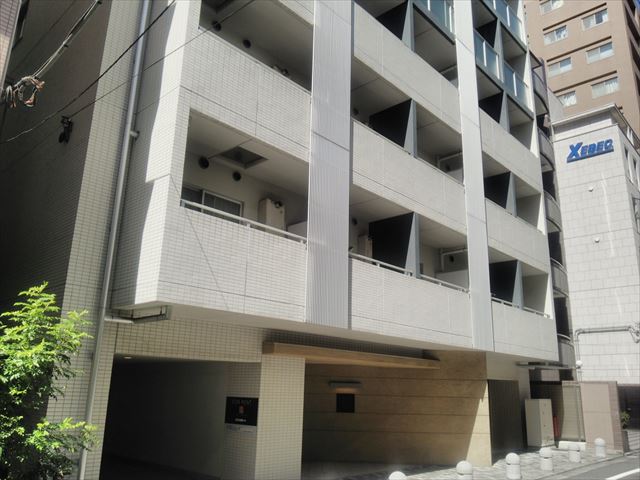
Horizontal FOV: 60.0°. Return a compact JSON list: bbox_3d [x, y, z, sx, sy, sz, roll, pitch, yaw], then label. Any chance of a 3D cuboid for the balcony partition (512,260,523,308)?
[{"bbox_3d":[5.622,1.299,15.830,0.300,1.420,0.190,-12,-20,40],"label":"balcony partition"}]

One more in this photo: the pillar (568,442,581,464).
[{"bbox_3d":[6.765,5.649,14.775,0.290,0.500,0.290,-12,-20,40],"label":"pillar"}]

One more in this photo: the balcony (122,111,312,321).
[{"bbox_3d":[-1.541,-0.199,8.610,1.150,2.745,2.678,-12,-20,40],"label":"balcony"}]

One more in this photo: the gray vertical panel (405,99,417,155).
[{"bbox_3d":[2.039,-2.480,12.632,0.300,1.430,0.170,-12,-20,40],"label":"gray vertical panel"}]

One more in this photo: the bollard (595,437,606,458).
[{"bbox_3d":[8.138,6.050,16.129,0.290,0.500,0.290,-12,-20,40],"label":"bollard"}]

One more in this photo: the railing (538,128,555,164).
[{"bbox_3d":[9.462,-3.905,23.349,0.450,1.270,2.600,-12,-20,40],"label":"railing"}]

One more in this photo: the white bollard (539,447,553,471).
[{"bbox_3d":[5.358,5.174,13.149,0.290,0.500,0.290,-12,-20,40],"label":"white bollard"}]

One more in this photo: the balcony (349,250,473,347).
[{"bbox_3d":[1.663,1.480,11.856,1.100,1.354,4.612,-12,-20,40],"label":"balcony"}]

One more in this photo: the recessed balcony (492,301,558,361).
[{"bbox_3d":[5.425,2.686,15.906,1.100,1.324,4.422,-12,-20,40],"label":"recessed balcony"}]

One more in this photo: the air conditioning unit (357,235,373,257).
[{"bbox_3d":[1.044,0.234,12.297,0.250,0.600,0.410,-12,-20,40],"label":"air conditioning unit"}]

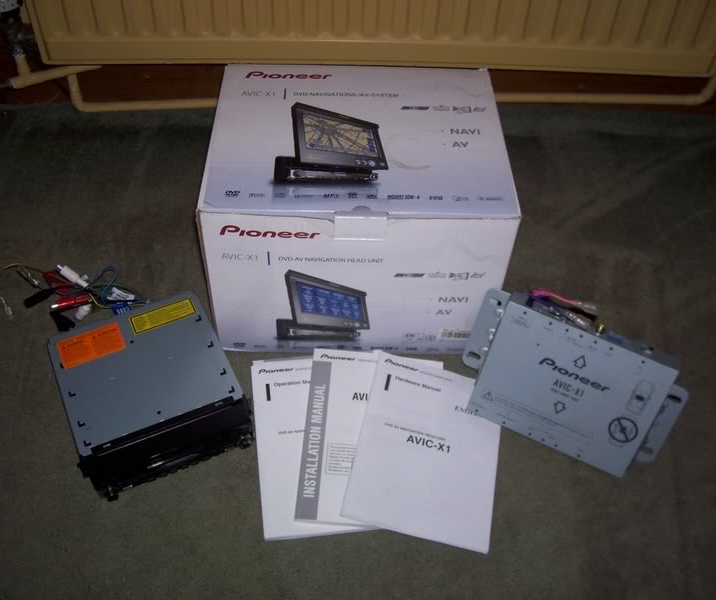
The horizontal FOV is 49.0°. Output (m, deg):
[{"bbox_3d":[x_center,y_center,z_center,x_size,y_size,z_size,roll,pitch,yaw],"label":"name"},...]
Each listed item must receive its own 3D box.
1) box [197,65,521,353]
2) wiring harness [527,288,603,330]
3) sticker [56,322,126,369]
[{"bbox_3d":[-0.001,-0.112,0.966,0.324,0.224,0.270,1,48,-1],"label":"box"},{"bbox_3d":[0.214,0.010,0.815,0.074,0.033,0.033,21,51,16],"label":"wiring harness"},{"bbox_3d":[-0.301,0.051,0.890,0.068,0.001,0.041,-18,51,-18],"label":"sticker"}]

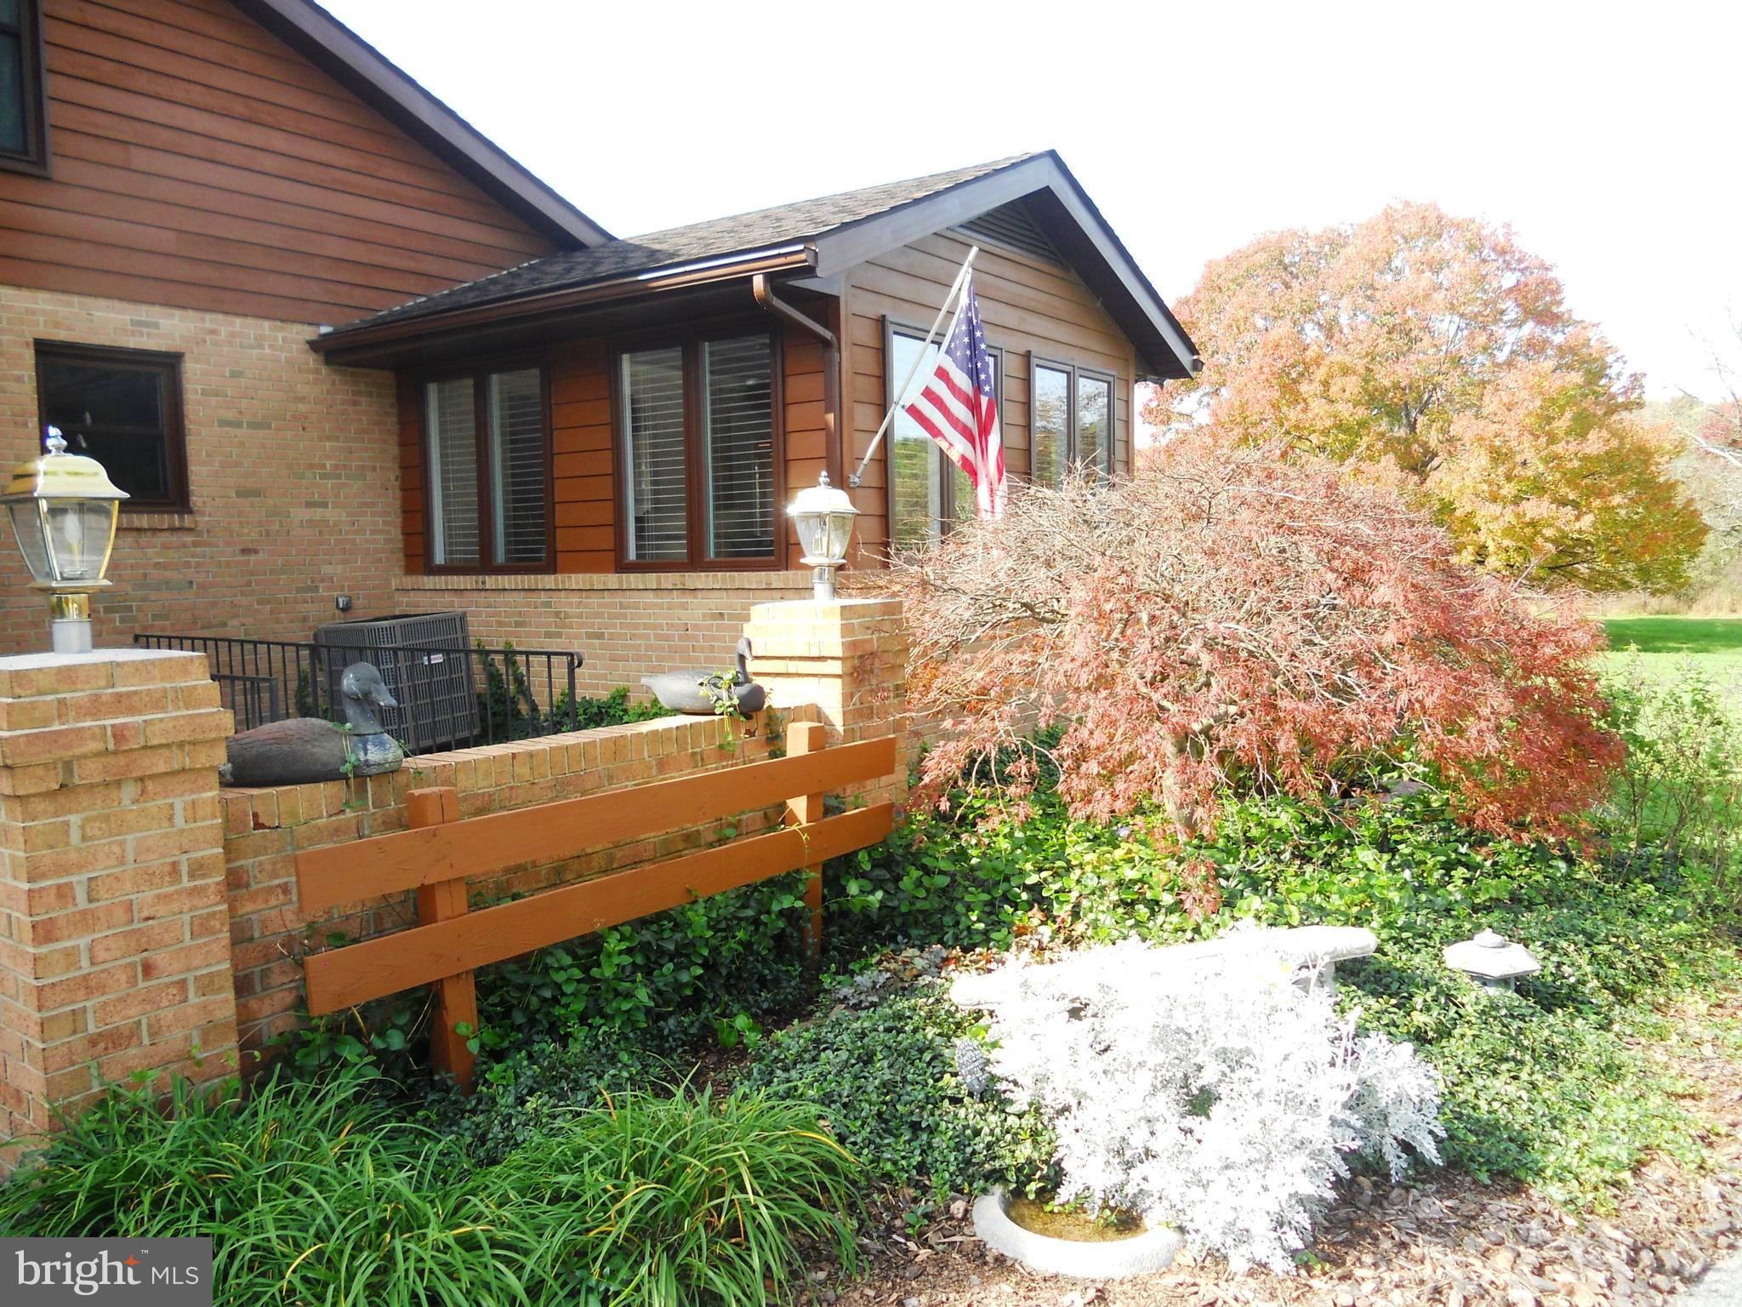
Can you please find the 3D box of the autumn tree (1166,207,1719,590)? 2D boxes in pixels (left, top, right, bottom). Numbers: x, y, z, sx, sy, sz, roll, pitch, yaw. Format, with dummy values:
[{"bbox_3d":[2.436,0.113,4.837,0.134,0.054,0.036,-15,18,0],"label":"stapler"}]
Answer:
[{"bbox_3d":[10.229,-4.369,25.000,9.300,7.841,9.800,2,5,35],"label":"autumn tree"}]

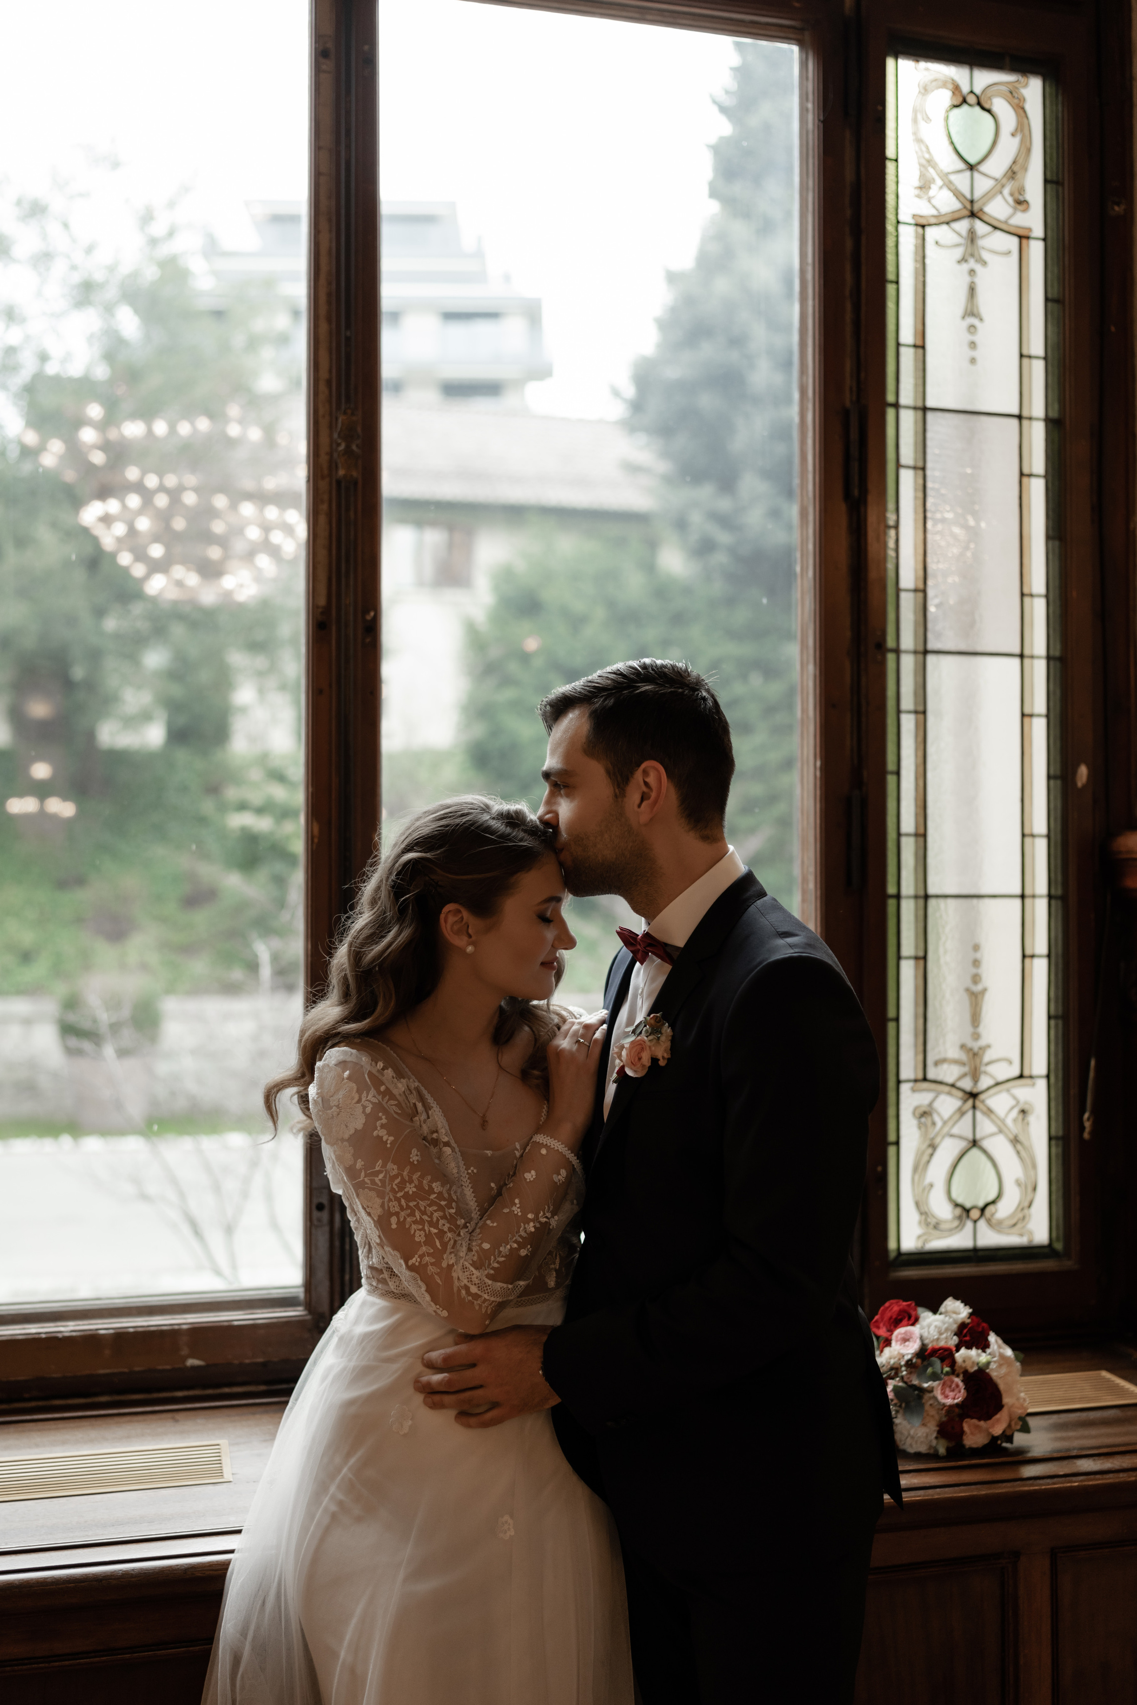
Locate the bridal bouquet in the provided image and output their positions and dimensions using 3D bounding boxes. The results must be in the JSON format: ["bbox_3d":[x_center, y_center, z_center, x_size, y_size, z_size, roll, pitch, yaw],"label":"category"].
[{"bbox_3d":[0.558,0.752,2.460,0.245,0.215,0.240,0,-1,6],"label":"bridal bouquet"}]

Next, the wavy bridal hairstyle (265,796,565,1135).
[{"bbox_3d":[-0.178,0.128,1.880,0.310,0.380,0.270,0,-1,18],"label":"wavy bridal hairstyle"}]

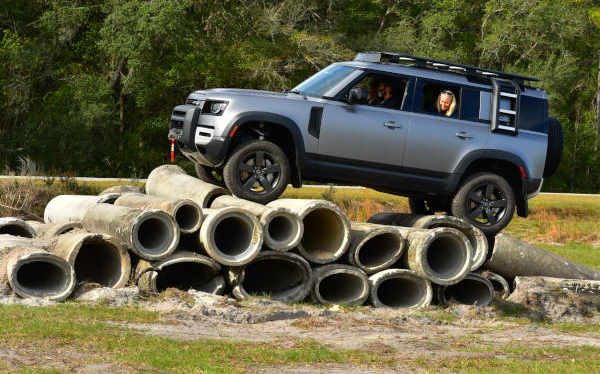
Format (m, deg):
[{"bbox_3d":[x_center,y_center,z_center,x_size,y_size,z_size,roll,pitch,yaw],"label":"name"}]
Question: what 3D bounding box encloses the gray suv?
[{"bbox_3d":[0.889,-0.628,28.033,5.160,2.090,2.050,8,0,-15],"label":"gray suv"}]

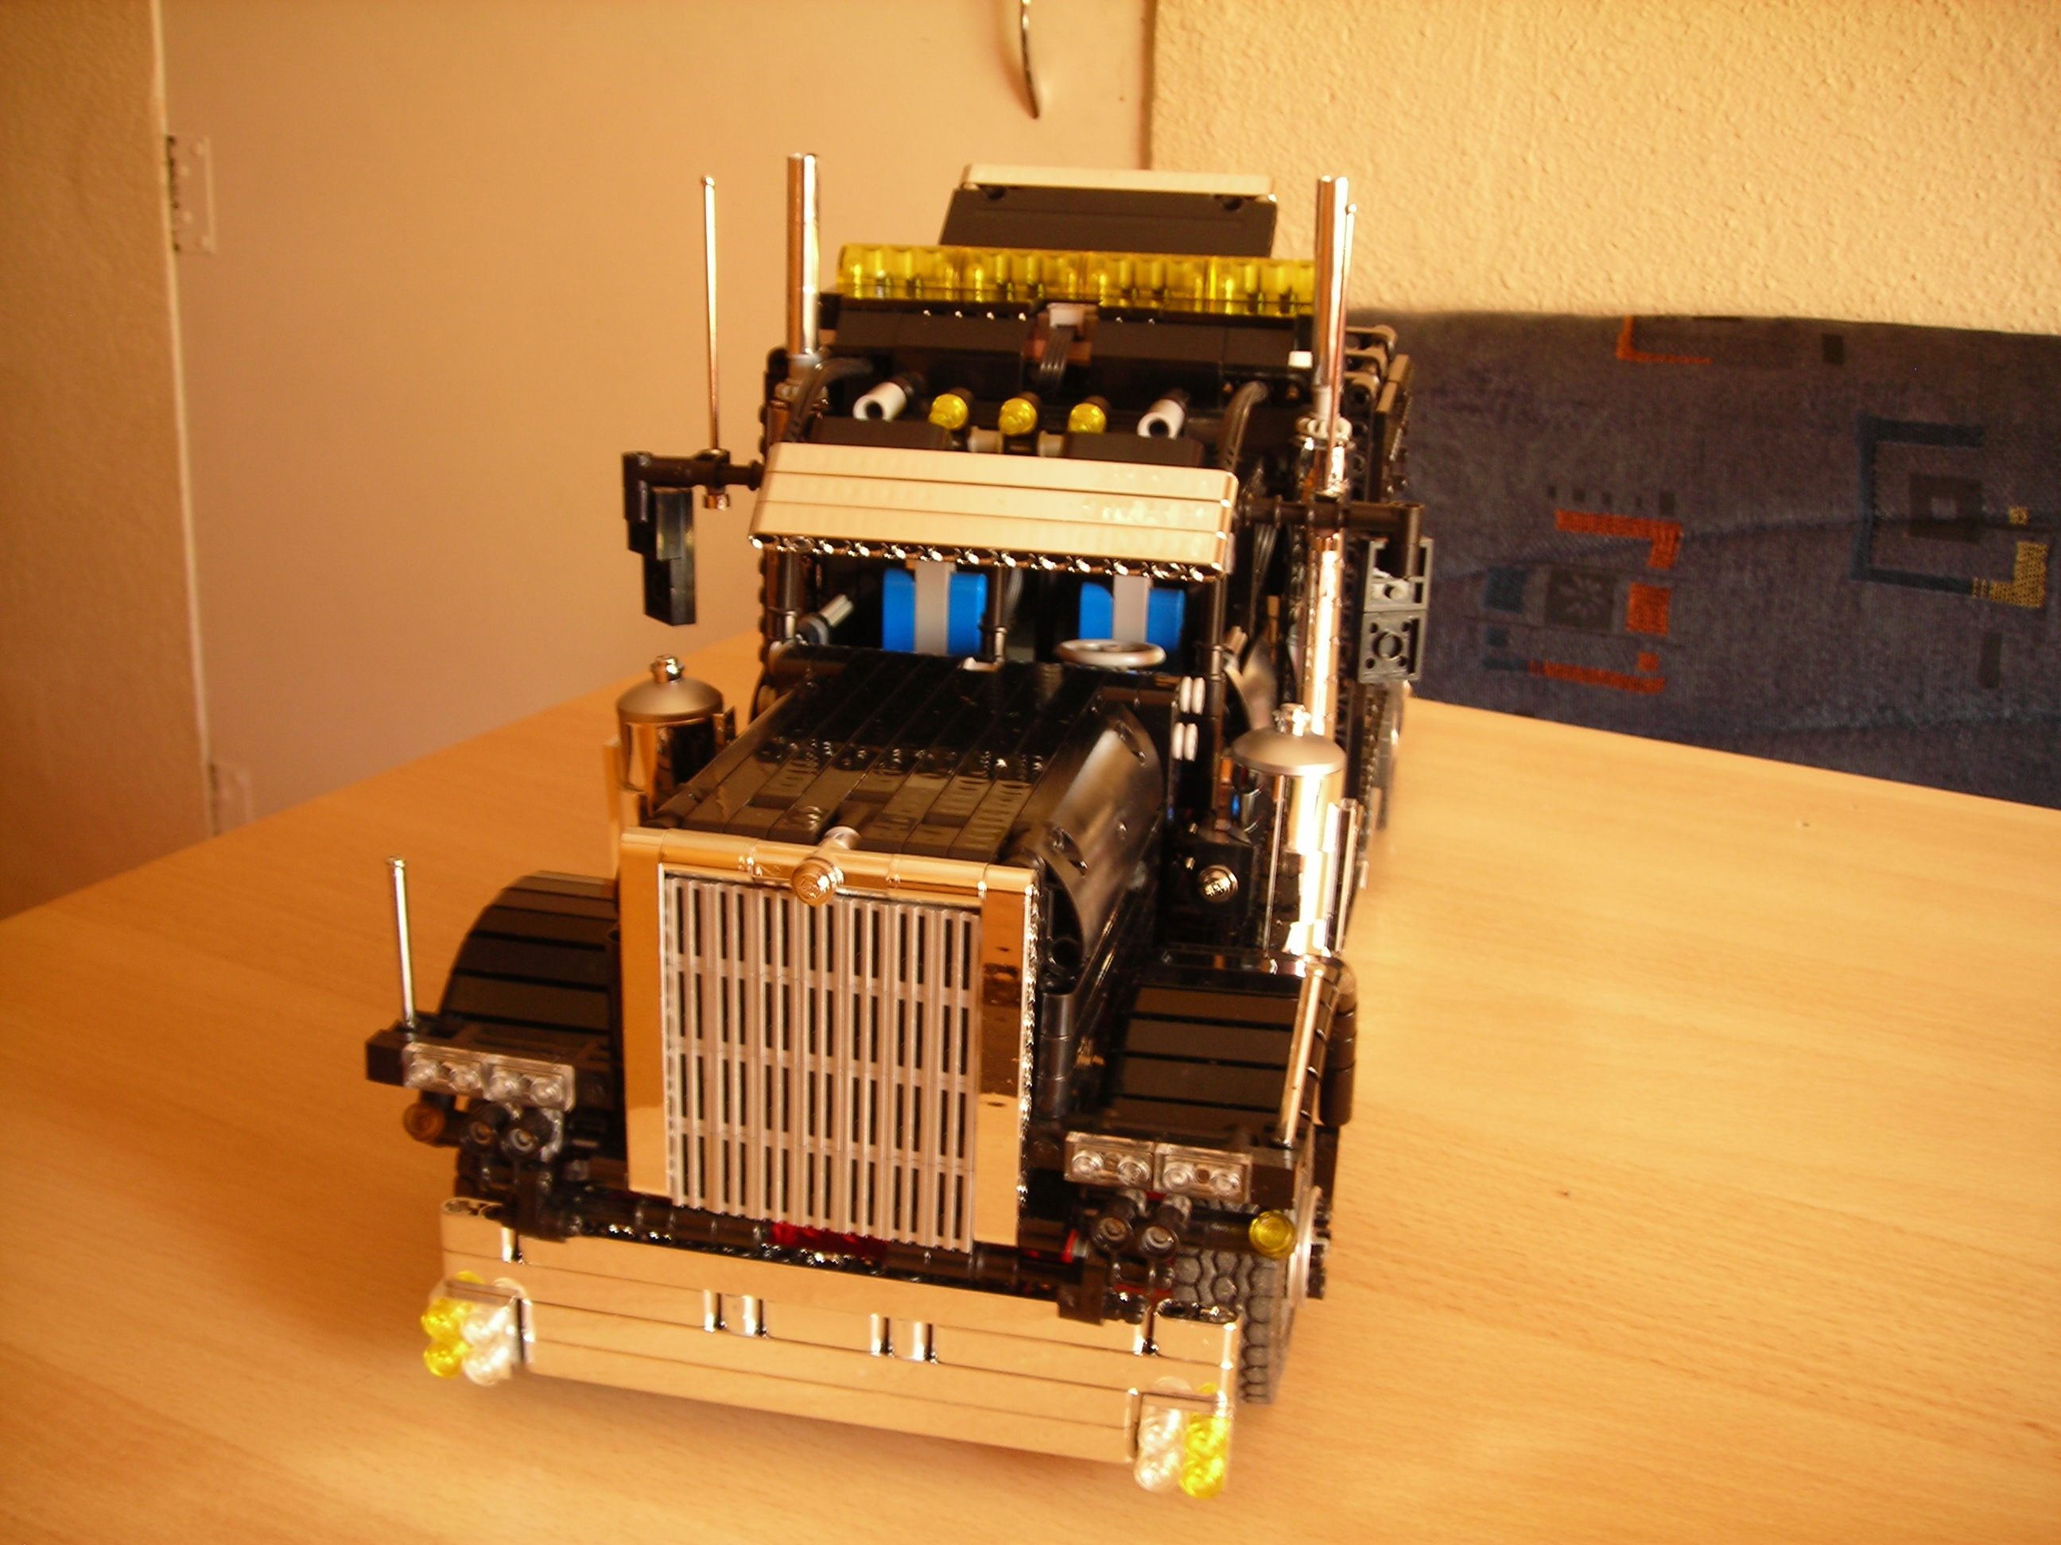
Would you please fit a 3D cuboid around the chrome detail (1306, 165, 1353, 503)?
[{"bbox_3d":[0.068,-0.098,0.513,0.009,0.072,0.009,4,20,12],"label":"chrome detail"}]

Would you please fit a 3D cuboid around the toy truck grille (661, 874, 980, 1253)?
[{"bbox_3d":[-0.036,0.050,0.397,0.056,0.064,0.004,6,19,12],"label":"toy truck grille"}]

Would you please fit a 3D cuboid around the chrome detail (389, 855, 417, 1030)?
[{"bbox_3d":[-0.115,0.032,0.414,0.004,0.035,0.004,6,19,12],"label":"chrome detail"}]

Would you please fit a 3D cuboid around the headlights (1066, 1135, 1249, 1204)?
[{"bbox_3d":[0.022,0.069,0.390,0.032,0.008,0.006,4,19,12],"label":"headlights"}]

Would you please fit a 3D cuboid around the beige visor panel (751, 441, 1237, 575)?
[{"bbox_3d":[-0.008,-0.056,0.483,0.104,0.008,0.024,6,62,10],"label":"beige visor panel"}]

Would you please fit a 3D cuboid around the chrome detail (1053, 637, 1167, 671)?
[{"bbox_3d":[0.018,-0.027,0.514,0.025,0.005,0.025,2,19,-1],"label":"chrome detail"}]

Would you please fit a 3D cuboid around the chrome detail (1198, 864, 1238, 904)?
[{"bbox_3d":[0.038,0.023,0.460,0.008,0.008,0.006,6,19,12],"label":"chrome detail"}]

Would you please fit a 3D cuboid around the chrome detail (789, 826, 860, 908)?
[{"bbox_3d":[-0.035,0.016,0.386,0.008,0.008,0.017,6,19,12],"label":"chrome detail"}]

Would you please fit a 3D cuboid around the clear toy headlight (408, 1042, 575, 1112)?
[{"bbox_3d":[-0.100,0.056,0.416,0.032,0.008,0.005,6,19,12],"label":"clear toy headlight"}]

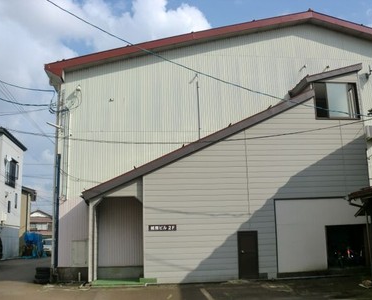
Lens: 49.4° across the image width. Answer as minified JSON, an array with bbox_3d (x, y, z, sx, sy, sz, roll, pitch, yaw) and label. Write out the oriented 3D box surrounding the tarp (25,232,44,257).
[{"bbox_3d":[-12.925,8.113,34.500,1.500,2.050,1.300,0,-12,-8],"label":"tarp"}]

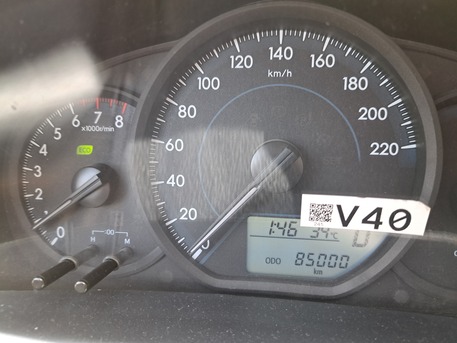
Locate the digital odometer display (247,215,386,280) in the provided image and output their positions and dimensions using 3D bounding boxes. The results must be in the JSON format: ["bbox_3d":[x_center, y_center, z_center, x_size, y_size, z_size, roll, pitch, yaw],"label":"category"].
[{"bbox_3d":[0.043,0.038,0.155,0.067,0.028,0.006,2,4,7],"label":"digital odometer display"}]

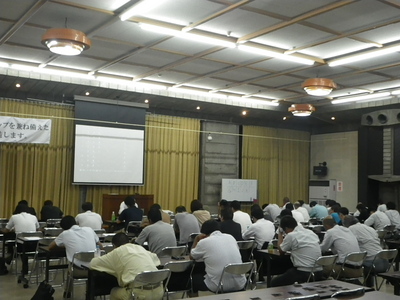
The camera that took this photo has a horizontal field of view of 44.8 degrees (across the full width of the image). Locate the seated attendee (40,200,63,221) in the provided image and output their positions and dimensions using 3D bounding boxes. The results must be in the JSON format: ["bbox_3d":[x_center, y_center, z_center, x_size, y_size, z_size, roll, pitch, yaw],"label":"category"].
[{"bbox_3d":[-3.531,1.791,11.510,0.520,1.200,0.780,4,-5,-35],"label":"seated attendee"}]

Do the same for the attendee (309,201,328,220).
[{"bbox_3d":[3.090,1.963,12.547,0.540,1.220,0.800,3,-5,-35],"label":"attendee"}]

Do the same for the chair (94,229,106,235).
[{"bbox_3d":[-2.010,1.816,8.776,0.460,0.770,0.480,4,-5,-35],"label":"chair"}]

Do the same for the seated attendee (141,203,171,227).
[{"bbox_3d":[-0.990,1.758,10.342,0.540,1.240,0.780,4,-4,-34],"label":"seated attendee"}]

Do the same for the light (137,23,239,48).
[{"bbox_3d":[-0.188,-2.312,9.912,2.380,0.120,0.160,3,-5,-35],"label":"light"}]

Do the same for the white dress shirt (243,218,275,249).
[{"bbox_3d":[1.072,1.498,8.699,0.530,0.600,0.460,4,-4,-34],"label":"white dress shirt"}]

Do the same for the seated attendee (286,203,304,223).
[{"bbox_3d":[2.371,1.915,11.986,0.540,1.220,0.800,3,-5,-35],"label":"seated attendee"}]

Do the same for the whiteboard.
[{"bbox_3d":[1.590,1.619,19.500,1.810,0.920,0.060,4,-4,-34],"label":"whiteboard"}]

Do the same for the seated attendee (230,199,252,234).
[{"bbox_3d":[0.771,1.716,9.980,0.500,1.320,0.800,4,-4,-33],"label":"seated attendee"}]

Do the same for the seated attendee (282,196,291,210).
[{"bbox_3d":[2.537,2.047,14.118,0.480,1.280,0.780,4,-5,-35],"label":"seated attendee"}]

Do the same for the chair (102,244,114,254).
[{"bbox_3d":[-1.304,1.766,7.112,0.460,0.760,0.470,4,-4,-33],"label":"chair"}]

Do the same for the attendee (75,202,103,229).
[{"bbox_3d":[-2.193,1.673,9.543,0.540,1.250,0.780,3,-5,-35],"label":"attendee"}]

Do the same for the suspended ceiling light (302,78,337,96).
[{"bbox_3d":[3.266,-1.719,13.264,0.950,0.380,0.950,1,-4,0],"label":"suspended ceiling light"}]

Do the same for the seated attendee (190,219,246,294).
[{"bbox_3d":[0.189,1.527,6.085,0.580,1.270,0.820,4,-4,-34],"label":"seated attendee"}]

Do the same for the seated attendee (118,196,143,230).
[{"bbox_3d":[-1.631,1.760,11.358,0.540,1.320,0.780,4,-4,-34],"label":"seated attendee"}]

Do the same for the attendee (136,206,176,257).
[{"bbox_3d":[-0.613,1.508,7.129,0.540,1.280,0.800,4,-5,-35],"label":"attendee"}]

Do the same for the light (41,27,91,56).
[{"bbox_3d":[-2.451,-1.974,8.909,0.890,0.340,0.890,1,-4,0],"label":"light"}]

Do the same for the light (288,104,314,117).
[{"bbox_3d":[3.545,-1.377,16.917,0.890,0.340,0.890,1,-4,0],"label":"light"}]

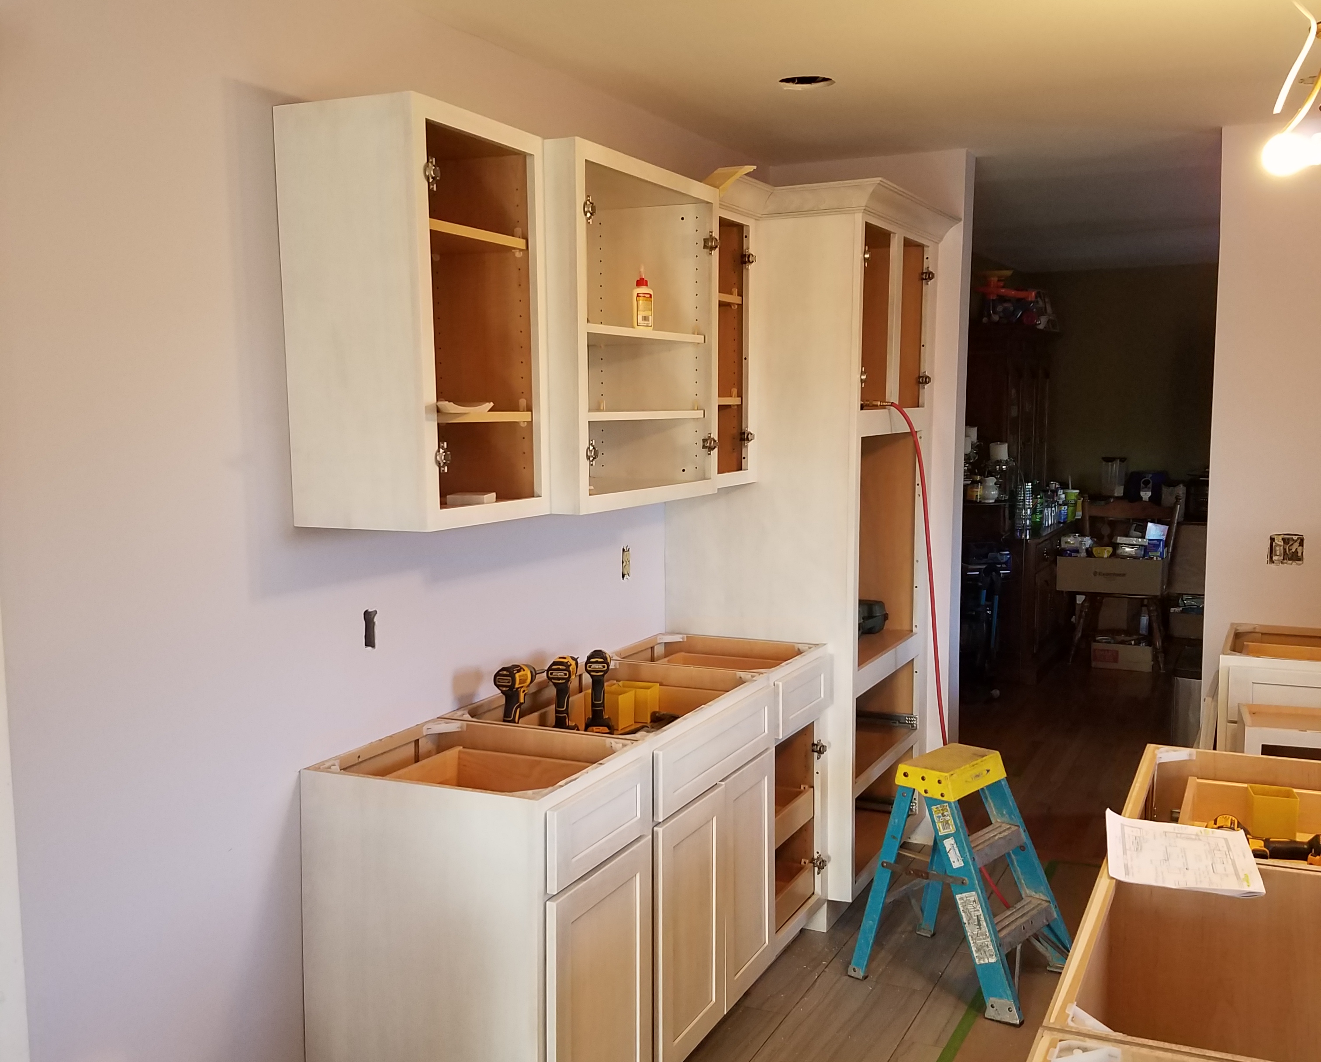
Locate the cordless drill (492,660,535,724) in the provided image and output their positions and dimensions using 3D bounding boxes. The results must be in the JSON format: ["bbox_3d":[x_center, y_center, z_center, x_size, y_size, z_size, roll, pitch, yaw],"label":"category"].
[{"bbox_3d":[-0.336,0.403,3.033,0.070,0.195,0.150,3,6,31],"label":"cordless drill"}]

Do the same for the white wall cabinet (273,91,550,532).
[{"bbox_3d":[-0.469,-0.408,2.625,0.305,0.777,0.460,2,6,25],"label":"white wall cabinet"}]

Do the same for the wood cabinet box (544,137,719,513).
[{"bbox_3d":[-0.181,-0.460,3.159,0.380,0.775,0.757,2,6,25],"label":"wood cabinet box"}]

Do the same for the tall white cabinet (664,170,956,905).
[{"bbox_3d":[0.494,0.063,4.333,0.655,2.190,0.957,2,6,24],"label":"tall white cabinet"}]

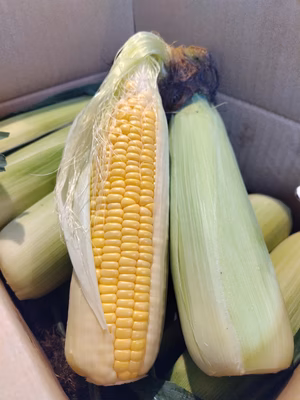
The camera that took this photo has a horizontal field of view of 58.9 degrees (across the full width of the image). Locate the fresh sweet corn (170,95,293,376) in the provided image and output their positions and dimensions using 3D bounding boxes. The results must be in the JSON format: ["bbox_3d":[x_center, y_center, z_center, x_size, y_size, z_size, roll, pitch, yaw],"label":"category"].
[{"bbox_3d":[0.050,0.008,0.206,0.066,0.064,0.200,-8,70,13],"label":"fresh sweet corn"}]

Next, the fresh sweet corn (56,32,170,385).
[{"bbox_3d":[-0.019,-0.014,0.198,0.073,0.065,0.241,5,77,-5],"label":"fresh sweet corn"}]

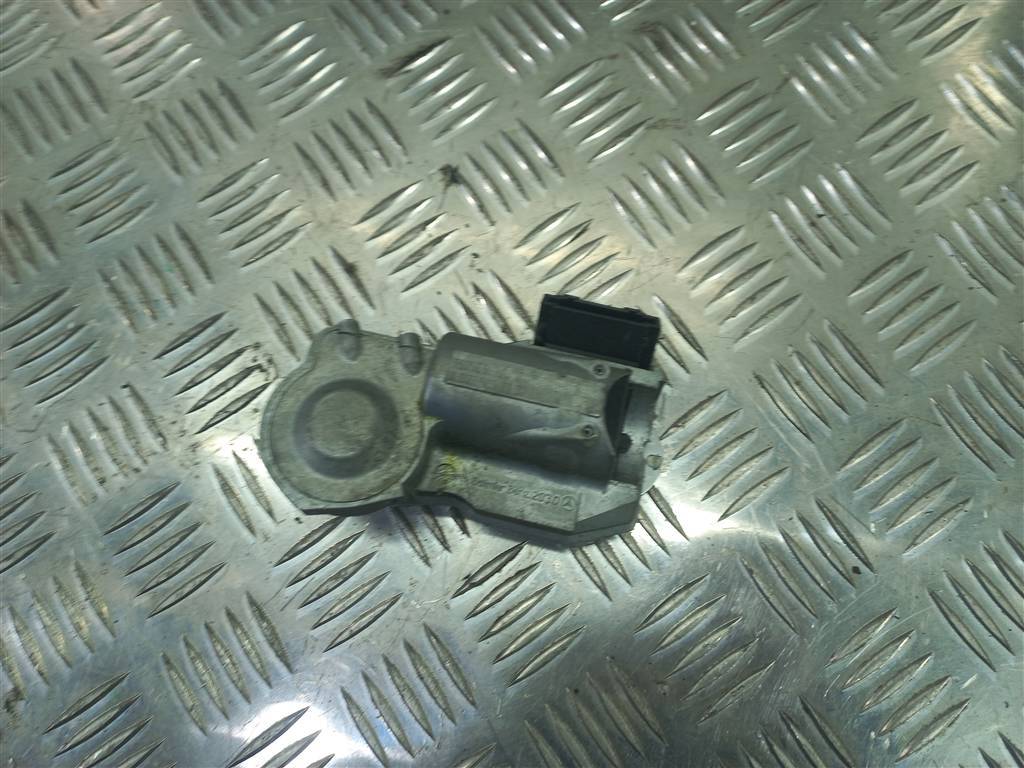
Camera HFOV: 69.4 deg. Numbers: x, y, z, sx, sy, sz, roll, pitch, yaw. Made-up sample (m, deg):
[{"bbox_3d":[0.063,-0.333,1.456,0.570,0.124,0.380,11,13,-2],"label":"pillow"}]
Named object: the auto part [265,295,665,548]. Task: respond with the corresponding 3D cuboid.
[{"bbox_3d":[-0.014,0.007,0.222,0.122,0.042,0.077,8,76,4],"label":"auto part"}]

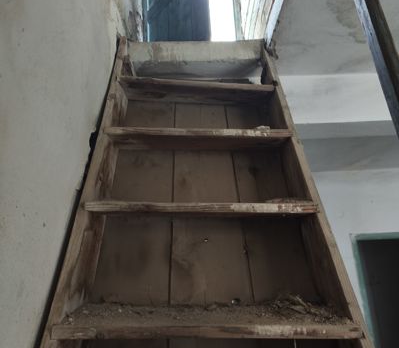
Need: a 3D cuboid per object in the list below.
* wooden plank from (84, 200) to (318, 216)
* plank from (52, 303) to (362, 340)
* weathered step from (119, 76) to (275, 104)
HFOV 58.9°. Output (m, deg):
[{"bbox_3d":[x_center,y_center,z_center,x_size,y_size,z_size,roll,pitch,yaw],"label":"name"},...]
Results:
[{"bbox_3d":[0.004,0.112,1.036,0.630,0.026,0.165,1,-13,-1],"label":"wooden plank"},{"bbox_3d":[0.015,0.336,0.798,0.630,0.029,0.165,1,-10,-1],"label":"plank"},{"bbox_3d":[-0.011,-0.344,1.515,0.630,0.027,0.165,3,-12,-1],"label":"weathered step"}]

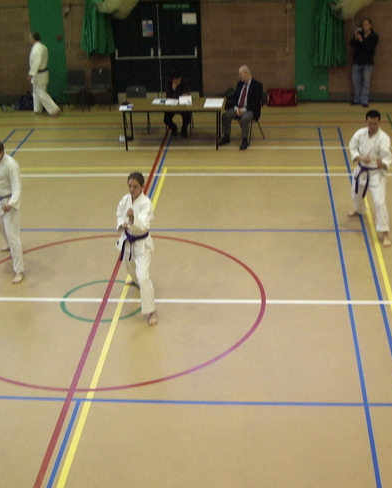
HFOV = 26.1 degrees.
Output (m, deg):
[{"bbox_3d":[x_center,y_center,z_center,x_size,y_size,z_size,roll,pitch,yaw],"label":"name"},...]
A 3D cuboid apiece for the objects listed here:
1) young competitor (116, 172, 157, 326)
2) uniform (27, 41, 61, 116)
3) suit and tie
[{"bbox_3d":[-0.649,-0.018,9.233,0.580,1.520,0.980,4,25,12],"label":"young competitor"},{"bbox_3d":[-3.024,-3.258,16.646,0.594,1.366,0.495,6,26,18],"label":"uniform"},{"bbox_3d":[0.848,-2.327,14.738,0.564,1.069,0.733,18,32,36],"label":"suit and tie"}]

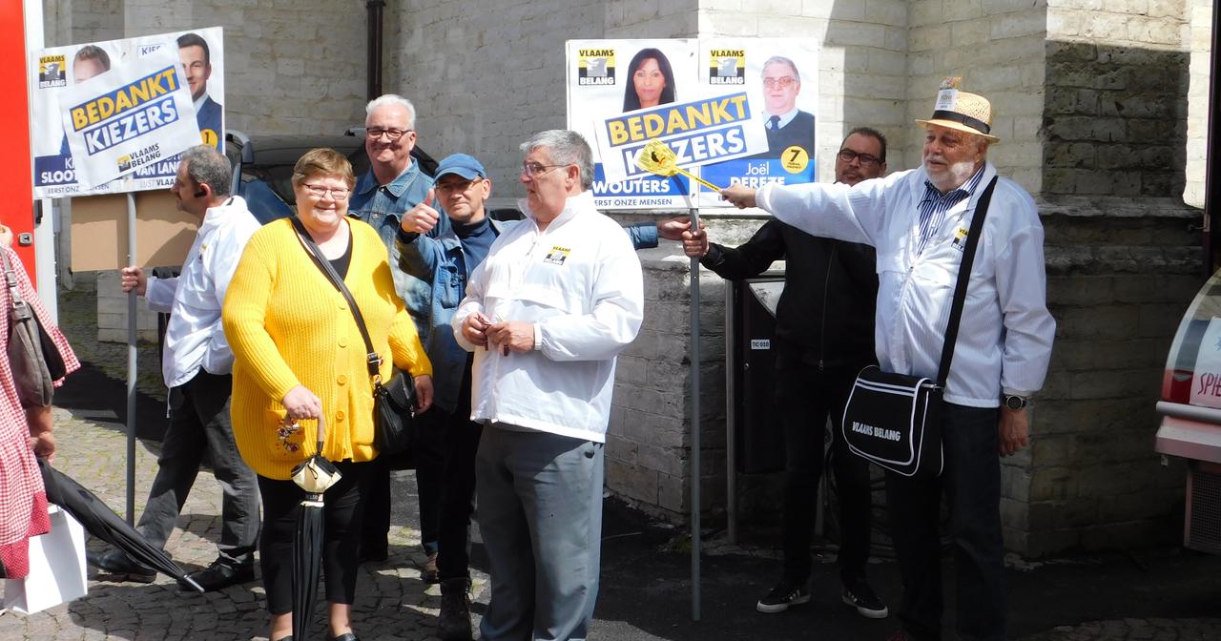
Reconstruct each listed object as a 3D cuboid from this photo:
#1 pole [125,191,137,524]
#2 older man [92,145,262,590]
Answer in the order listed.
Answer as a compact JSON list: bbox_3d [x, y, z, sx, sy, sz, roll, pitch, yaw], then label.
[{"bbox_3d":[-1.869,0.214,6.200,0.035,1.430,0.035,1,3,6],"label":"pole"},{"bbox_3d":[-1.693,0.170,6.200,0.700,1.700,0.520,0,3,-10],"label":"older man"}]

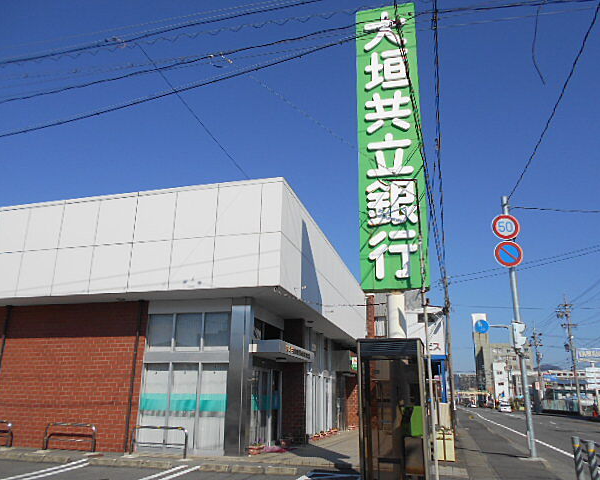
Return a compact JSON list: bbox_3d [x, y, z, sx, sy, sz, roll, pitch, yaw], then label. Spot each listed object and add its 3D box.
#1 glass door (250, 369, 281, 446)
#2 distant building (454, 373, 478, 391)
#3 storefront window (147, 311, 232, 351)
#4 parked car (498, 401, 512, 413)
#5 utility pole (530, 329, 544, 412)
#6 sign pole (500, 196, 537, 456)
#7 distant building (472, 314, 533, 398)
[{"bbox_3d":[-1.020,5.186,14.977,0.100,2.205,2.780,-4,-19,15],"label":"glass door"},{"bbox_3d":[82.310,73.515,239.831,14.000,13.538,12.000,-4,-19,15],"label":"distant building"},{"bbox_3d":[-3.105,2.532,13.288,2.539,1.058,0.120,-4,-19,15],"label":"storefront window"},{"bbox_3d":[29.195,23.339,68.241,1.680,1.560,4.000,-4,-19,15],"label":"parked car"},{"bbox_3d":[42.508,22.836,85.676,1.900,13.651,0.700,-4,-19,15],"label":"utility pole"},{"bbox_3d":[6.472,2.259,14.258,0.180,7.688,0.180,-4,-19,15],"label":"sign pole"},{"bbox_3d":[78.497,46.064,185.423,20.000,32.009,15.000,-4,-19,15],"label":"distant building"}]

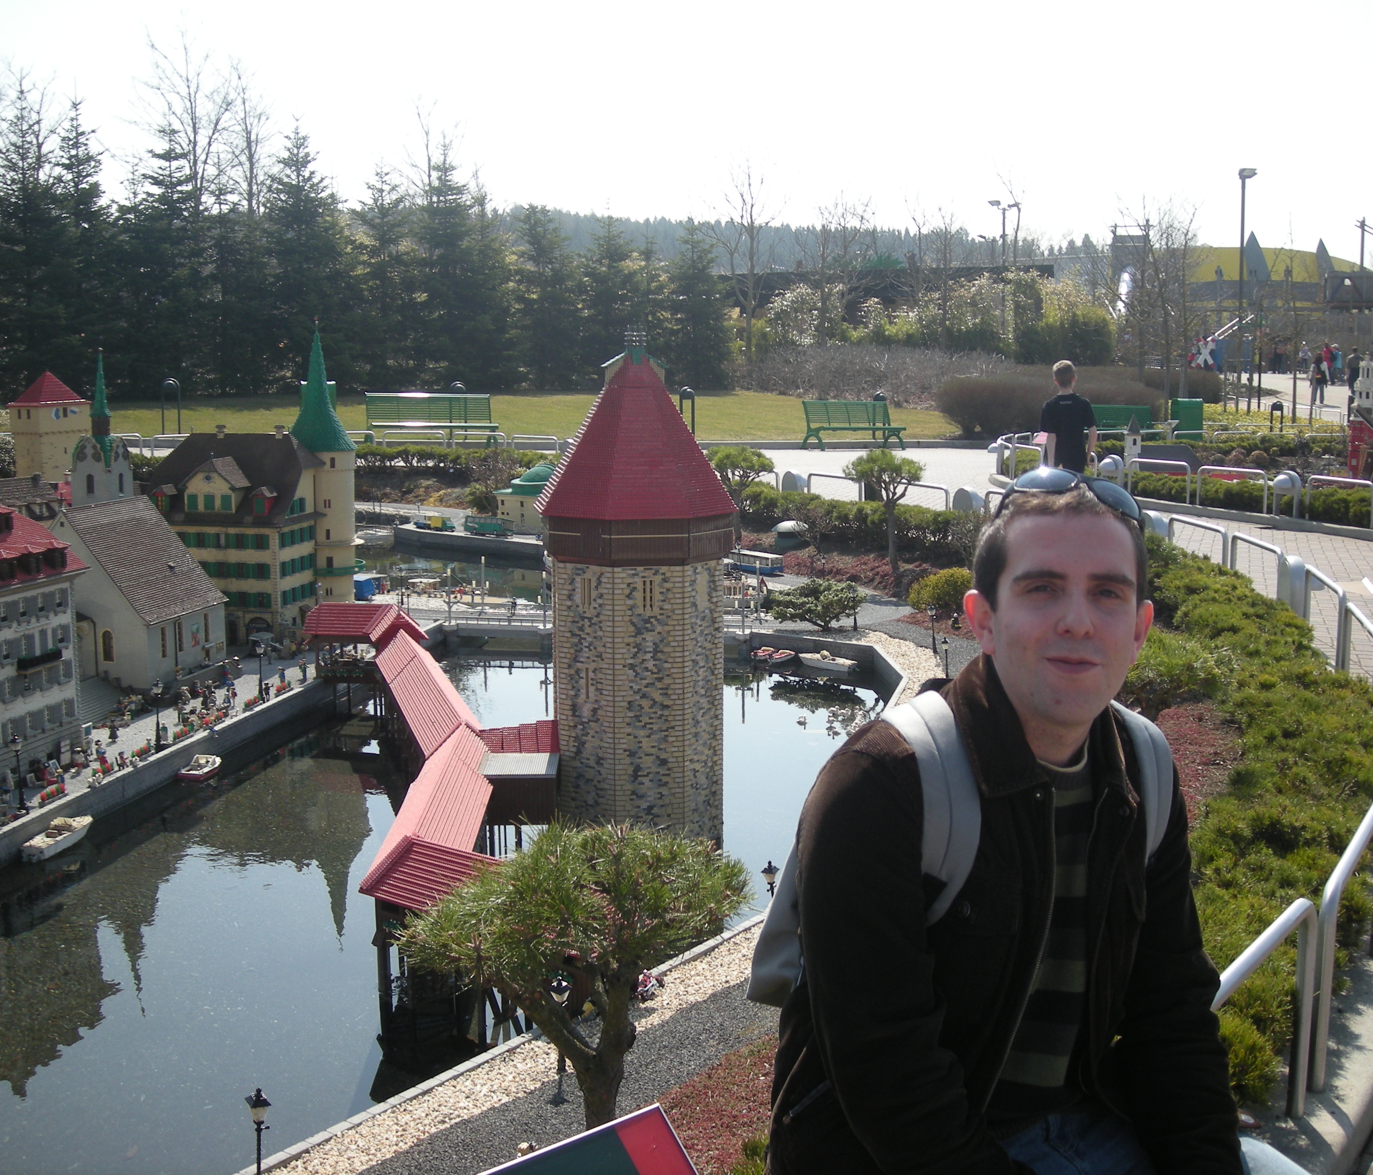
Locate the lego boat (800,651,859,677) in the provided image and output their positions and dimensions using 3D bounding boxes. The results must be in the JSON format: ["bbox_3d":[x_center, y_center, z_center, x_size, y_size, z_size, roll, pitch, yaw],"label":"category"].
[{"bbox_3d":[0.803,0.426,9.161,0.360,0.095,0.120,4,10,29],"label":"lego boat"}]

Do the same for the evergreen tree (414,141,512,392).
[{"bbox_3d":[-6.942,-10.018,49.506,3.100,7.546,3.000,0,8,0],"label":"evergreen tree"}]

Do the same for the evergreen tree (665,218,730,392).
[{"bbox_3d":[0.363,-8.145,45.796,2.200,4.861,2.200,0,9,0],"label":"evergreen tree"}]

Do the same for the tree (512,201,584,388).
[{"bbox_3d":[-4.423,-9.132,50.004,2.400,5.742,2.400,0,8,0],"label":"tree"}]

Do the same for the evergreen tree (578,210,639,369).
[{"bbox_3d":[-2.502,-9.219,51.003,2.200,5.587,2.200,0,8,0],"label":"evergreen tree"}]

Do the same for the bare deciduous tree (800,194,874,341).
[{"bbox_3d":[4.771,-9.814,50.003,2.400,5.086,2.300,0,8,0],"label":"bare deciduous tree"}]

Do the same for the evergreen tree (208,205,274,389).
[{"bbox_3d":[-12.474,-8.068,44.281,2.200,5.253,2.200,0,9,0],"label":"evergreen tree"}]

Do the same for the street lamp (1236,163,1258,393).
[{"bbox_3d":[17.774,-9.656,50.131,0.700,7.022,0.360,-1,9,-5],"label":"street lamp"}]

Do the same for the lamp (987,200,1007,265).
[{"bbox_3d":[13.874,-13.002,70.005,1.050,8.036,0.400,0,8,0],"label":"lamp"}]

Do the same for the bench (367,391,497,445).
[{"bbox_3d":[-3.752,-2.427,23.448,1.850,0.860,0.660,-3,9,-17],"label":"bench"}]

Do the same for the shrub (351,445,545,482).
[{"bbox_3d":[-2.822,-1.469,18.690,2.250,0.411,0.800,3,9,22],"label":"shrub"}]

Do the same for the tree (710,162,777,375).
[{"bbox_3d":[1.880,-9.890,50.083,2.600,6.840,2.600,0,9,0],"label":"tree"}]

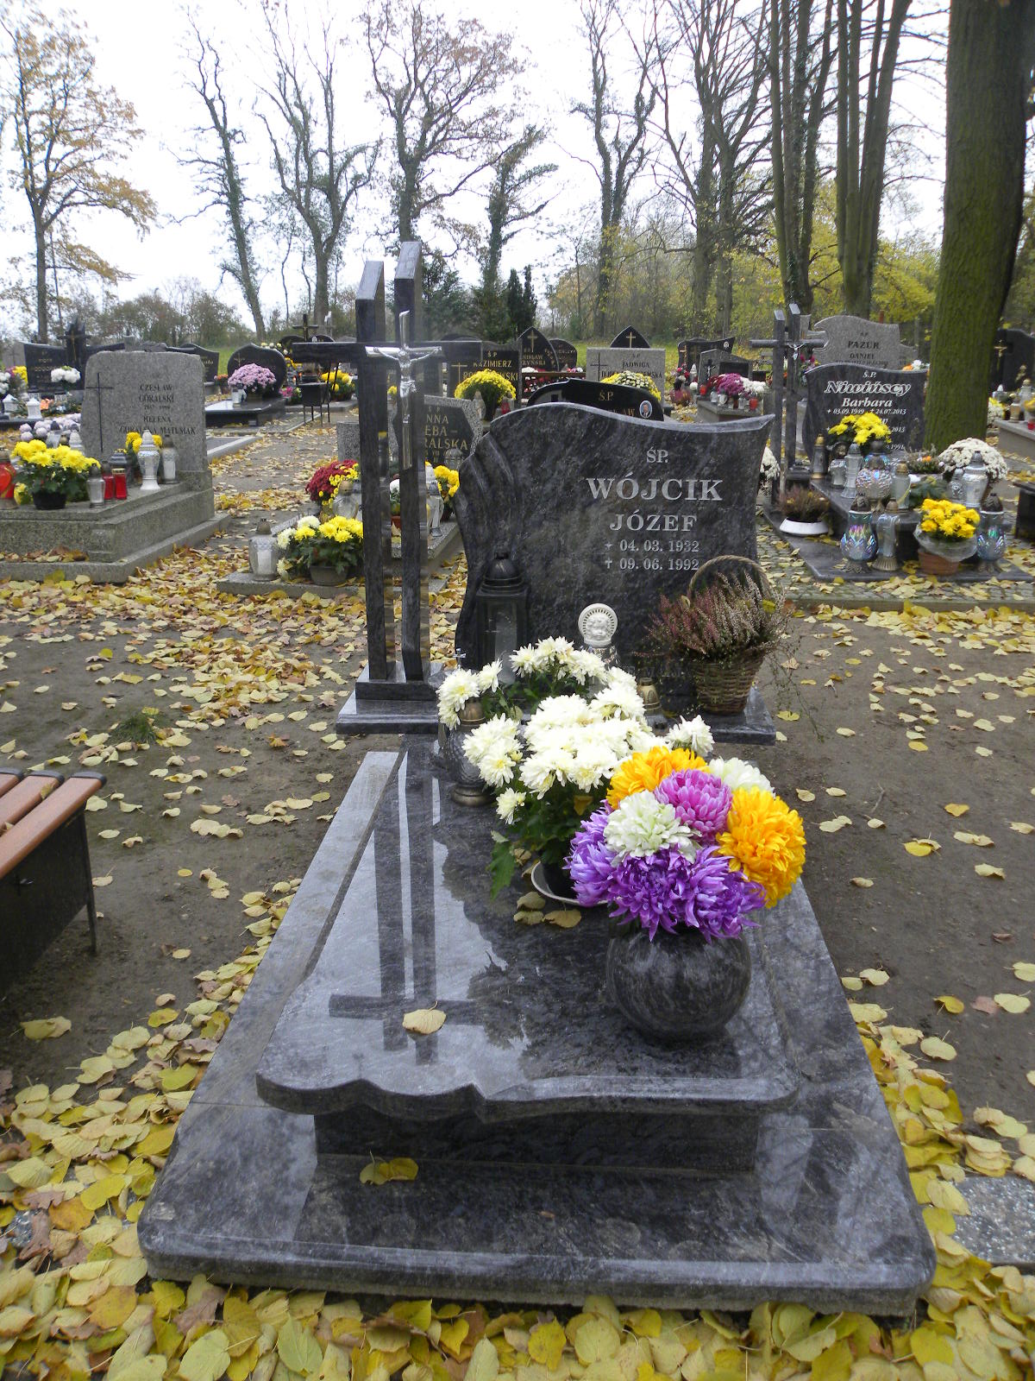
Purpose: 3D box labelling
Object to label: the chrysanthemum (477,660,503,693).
[{"bbox_3d":[-0.061,-0.028,2.252,0.056,0.068,0.062,1,19,3],"label":"chrysanthemum"}]

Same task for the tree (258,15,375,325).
[{"bbox_3d":[-8.599,-22.227,44.565,5.200,13.000,4.800,1,20,3],"label":"tree"}]

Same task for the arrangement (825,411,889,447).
[{"bbox_3d":[2.081,-1.589,6.301,0.380,0.220,0.300,1,20,3],"label":"arrangement"}]

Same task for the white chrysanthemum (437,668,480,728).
[{"bbox_3d":[-0.118,0.016,2.052,0.090,0.100,0.085,1,20,3],"label":"white chrysanthemum"}]

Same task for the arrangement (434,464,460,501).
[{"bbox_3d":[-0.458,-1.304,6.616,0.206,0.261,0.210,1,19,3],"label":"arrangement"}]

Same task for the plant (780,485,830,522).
[{"bbox_3d":[1.751,-1.129,6.294,0.290,0.190,0.270,1,20,3],"label":"plant"}]

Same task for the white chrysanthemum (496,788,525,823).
[{"bbox_3d":[-0.011,0.219,1.964,0.057,0.063,0.057,1,19,3],"label":"white chrysanthemum"}]

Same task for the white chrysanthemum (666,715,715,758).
[{"bbox_3d":[0.339,0.090,2.031,0.097,0.080,0.097,1,19,3],"label":"white chrysanthemum"}]

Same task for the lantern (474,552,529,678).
[{"bbox_3d":[-0.043,-0.166,2.867,0.149,0.427,0.149,1,19,3],"label":"lantern"}]

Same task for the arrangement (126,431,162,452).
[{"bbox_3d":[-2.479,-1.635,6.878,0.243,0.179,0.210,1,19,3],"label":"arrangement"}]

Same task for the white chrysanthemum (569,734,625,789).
[{"bbox_3d":[0.142,0.130,1.855,0.095,0.085,0.085,1,20,3],"label":"white chrysanthemum"}]

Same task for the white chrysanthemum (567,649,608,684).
[{"bbox_3d":[0.141,-0.049,2.076,0.085,0.070,0.085,1,20,3],"label":"white chrysanthemum"}]

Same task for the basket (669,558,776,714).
[{"bbox_3d":[0.564,-0.154,2.866,0.307,0.432,0.260,1,19,3],"label":"basket"}]

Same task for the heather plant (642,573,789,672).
[{"bbox_3d":[0.525,-0.181,2.782,0.410,0.230,0.300,1,20,3],"label":"heather plant"}]

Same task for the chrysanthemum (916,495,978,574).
[{"bbox_3d":[2.207,-0.797,5.321,0.332,0.367,0.309,1,19,3],"label":"chrysanthemum"}]

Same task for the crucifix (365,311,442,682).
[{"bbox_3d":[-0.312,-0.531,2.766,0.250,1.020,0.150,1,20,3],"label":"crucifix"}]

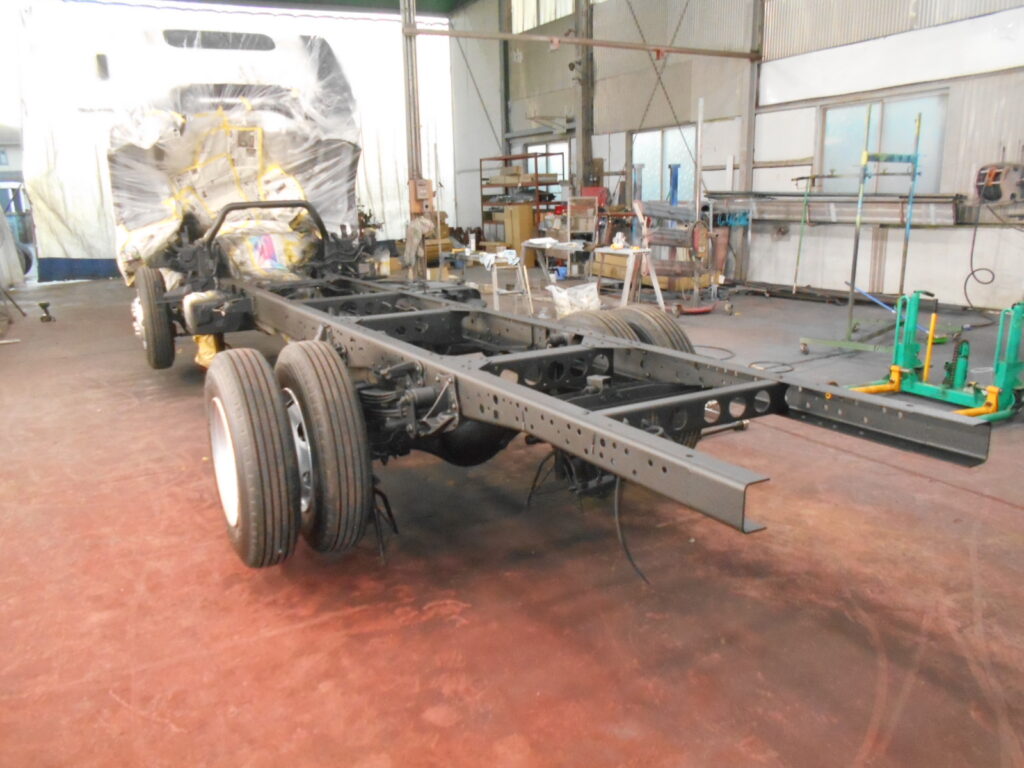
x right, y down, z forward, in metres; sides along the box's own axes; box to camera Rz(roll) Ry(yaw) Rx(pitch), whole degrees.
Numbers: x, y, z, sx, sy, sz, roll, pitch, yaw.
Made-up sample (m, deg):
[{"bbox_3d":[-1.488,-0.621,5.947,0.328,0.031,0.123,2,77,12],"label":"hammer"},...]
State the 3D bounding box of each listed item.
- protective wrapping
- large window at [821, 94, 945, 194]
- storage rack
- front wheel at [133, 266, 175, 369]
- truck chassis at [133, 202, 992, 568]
[{"bbox_3d":[-2.626,-2.104,7.328,2.150,2.020,1.500,-8,15,-29],"label":"protective wrapping"},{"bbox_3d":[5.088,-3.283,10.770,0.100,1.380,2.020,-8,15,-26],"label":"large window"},{"bbox_3d":[0.219,-4.112,18.225,0.709,2.420,2.559,-9,15,-29],"label":"storage rack"},{"bbox_3d":[-2.933,-0.535,6.287,0.260,0.820,0.820,-8,15,-29],"label":"front wheel"},{"bbox_3d":[-0.903,-0.407,4.702,2.250,1.356,7.000,-8,15,-29],"label":"truck chassis"}]

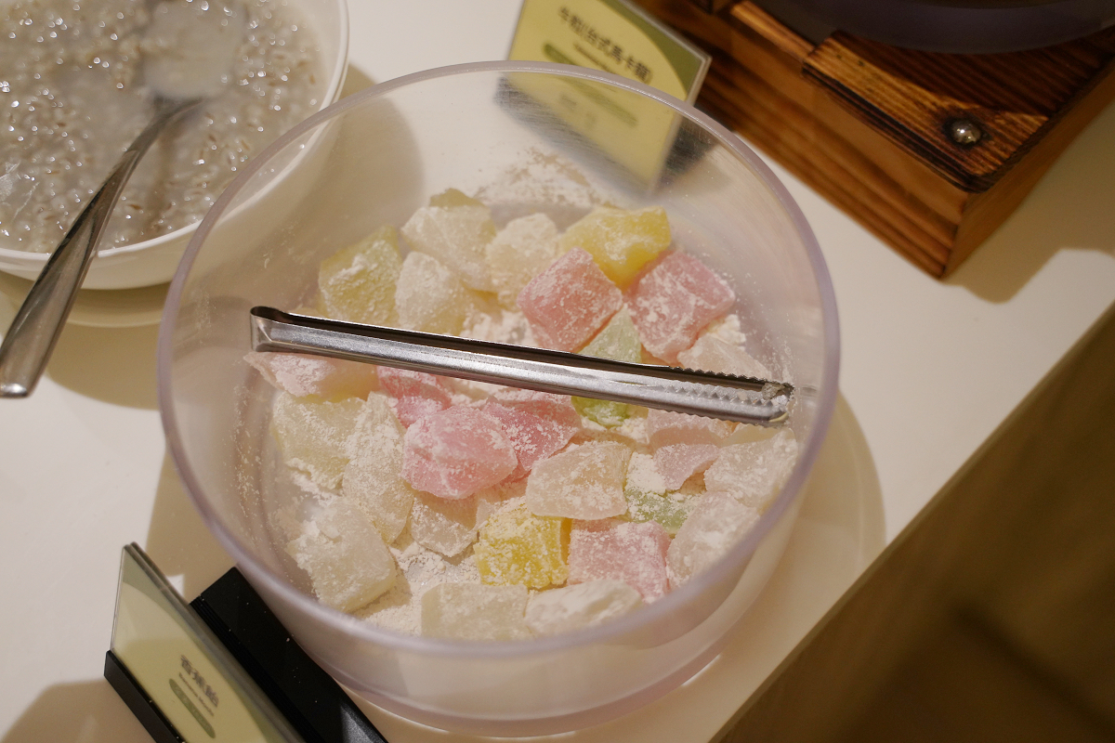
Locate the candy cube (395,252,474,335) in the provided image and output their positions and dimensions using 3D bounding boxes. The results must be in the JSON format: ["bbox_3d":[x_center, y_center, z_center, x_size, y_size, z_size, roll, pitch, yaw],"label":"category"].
[{"bbox_3d":[-0.043,-0.026,0.473,0.021,0.021,0.024,-12,72,-2],"label":"candy cube"}]

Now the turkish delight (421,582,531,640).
[{"bbox_3d":[-0.026,0.080,0.424,0.030,0.021,0.025,1,62,3],"label":"turkish delight"}]

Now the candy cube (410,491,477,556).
[{"bbox_3d":[-0.037,0.048,0.437,0.023,0.019,0.022,13,63,10],"label":"candy cube"}]

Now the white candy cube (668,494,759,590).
[{"bbox_3d":[0.050,0.055,0.426,0.022,0.020,0.028,29,71,14],"label":"white candy cube"}]

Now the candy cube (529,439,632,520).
[{"bbox_3d":[0.007,0.035,0.435,0.032,0.019,0.022,1,74,2],"label":"candy cube"}]

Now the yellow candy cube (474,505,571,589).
[{"bbox_3d":[-0.011,0.056,0.428,0.027,0.022,0.021,-2,62,2],"label":"yellow candy cube"}]

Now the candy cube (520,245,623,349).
[{"bbox_3d":[0.004,-0.025,0.465,0.025,0.021,0.025,-44,86,-9],"label":"candy cube"}]

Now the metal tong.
[{"bbox_3d":[-0.013,-0.002,0.447,0.183,0.014,0.010,8,40,4],"label":"metal tong"}]

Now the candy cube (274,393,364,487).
[{"bbox_3d":[-0.080,0.024,0.451,0.025,0.021,0.025,10,71,6],"label":"candy cube"}]

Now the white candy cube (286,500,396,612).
[{"bbox_3d":[-0.070,0.060,0.431,0.025,0.021,0.027,-39,66,-16],"label":"white candy cube"}]

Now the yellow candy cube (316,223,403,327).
[{"bbox_3d":[-0.070,-0.033,0.475,0.022,0.022,0.025,-25,78,-4],"label":"yellow candy cube"}]

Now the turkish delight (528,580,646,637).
[{"bbox_3d":[0.008,0.077,0.415,0.034,0.020,0.020,-17,62,-6],"label":"turkish delight"}]

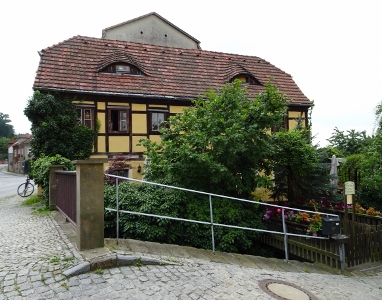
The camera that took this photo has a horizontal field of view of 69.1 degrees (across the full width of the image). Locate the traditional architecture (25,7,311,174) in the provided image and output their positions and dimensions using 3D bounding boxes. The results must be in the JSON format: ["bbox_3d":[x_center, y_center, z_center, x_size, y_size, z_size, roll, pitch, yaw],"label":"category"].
[{"bbox_3d":[-1.226,-1.979,19.681,16.000,10.600,9.300,0,-2,-18],"label":"traditional architecture"}]

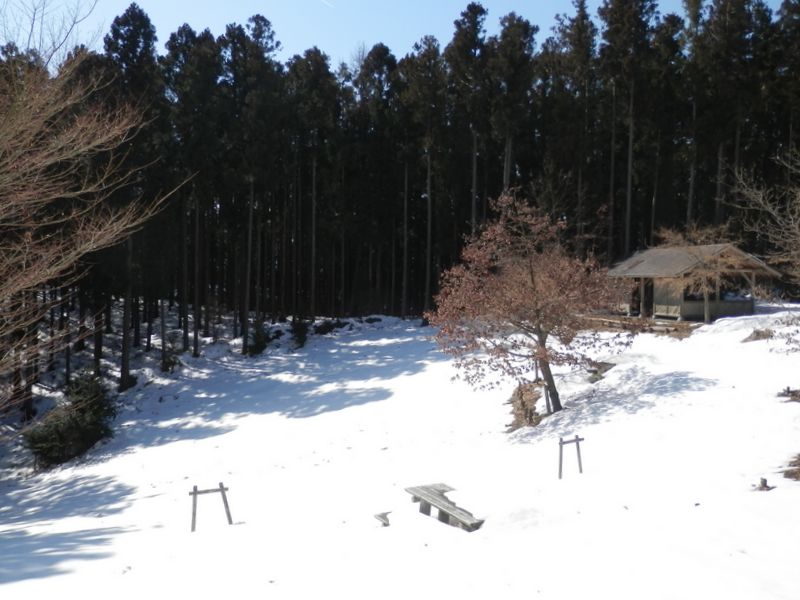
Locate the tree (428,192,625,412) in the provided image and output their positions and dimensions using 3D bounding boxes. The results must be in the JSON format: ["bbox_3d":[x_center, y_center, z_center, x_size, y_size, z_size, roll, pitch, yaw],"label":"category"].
[{"bbox_3d":[3.548,0.098,17.500,5.200,6.000,5.000,1,3,11],"label":"tree"}]

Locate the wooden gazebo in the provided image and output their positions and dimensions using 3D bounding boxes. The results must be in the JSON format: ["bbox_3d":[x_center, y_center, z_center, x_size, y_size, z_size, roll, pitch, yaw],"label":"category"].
[{"bbox_3d":[15.075,-1.042,32.963,5.400,3.550,7.000,0,3,-7],"label":"wooden gazebo"}]

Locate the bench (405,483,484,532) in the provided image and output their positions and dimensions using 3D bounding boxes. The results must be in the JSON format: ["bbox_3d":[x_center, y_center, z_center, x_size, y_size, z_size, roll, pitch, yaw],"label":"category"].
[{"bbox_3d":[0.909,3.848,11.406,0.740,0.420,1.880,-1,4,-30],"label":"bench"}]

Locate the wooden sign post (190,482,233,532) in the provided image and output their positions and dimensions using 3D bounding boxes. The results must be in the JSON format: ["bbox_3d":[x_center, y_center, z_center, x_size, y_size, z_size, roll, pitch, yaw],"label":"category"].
[{"bbox_3d":[-3.483,3.824,11.500,0.820,0.870,0.120,-1,3,-23],"label":"wooden sign post"}]

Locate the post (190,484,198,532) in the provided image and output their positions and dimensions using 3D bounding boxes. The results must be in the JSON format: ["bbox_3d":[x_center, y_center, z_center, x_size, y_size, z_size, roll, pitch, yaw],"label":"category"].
[{"bbox_3d":[-3.727,3.794,11.325,0.068,0.870,0.068,3,4,-23],"label":"post"}]

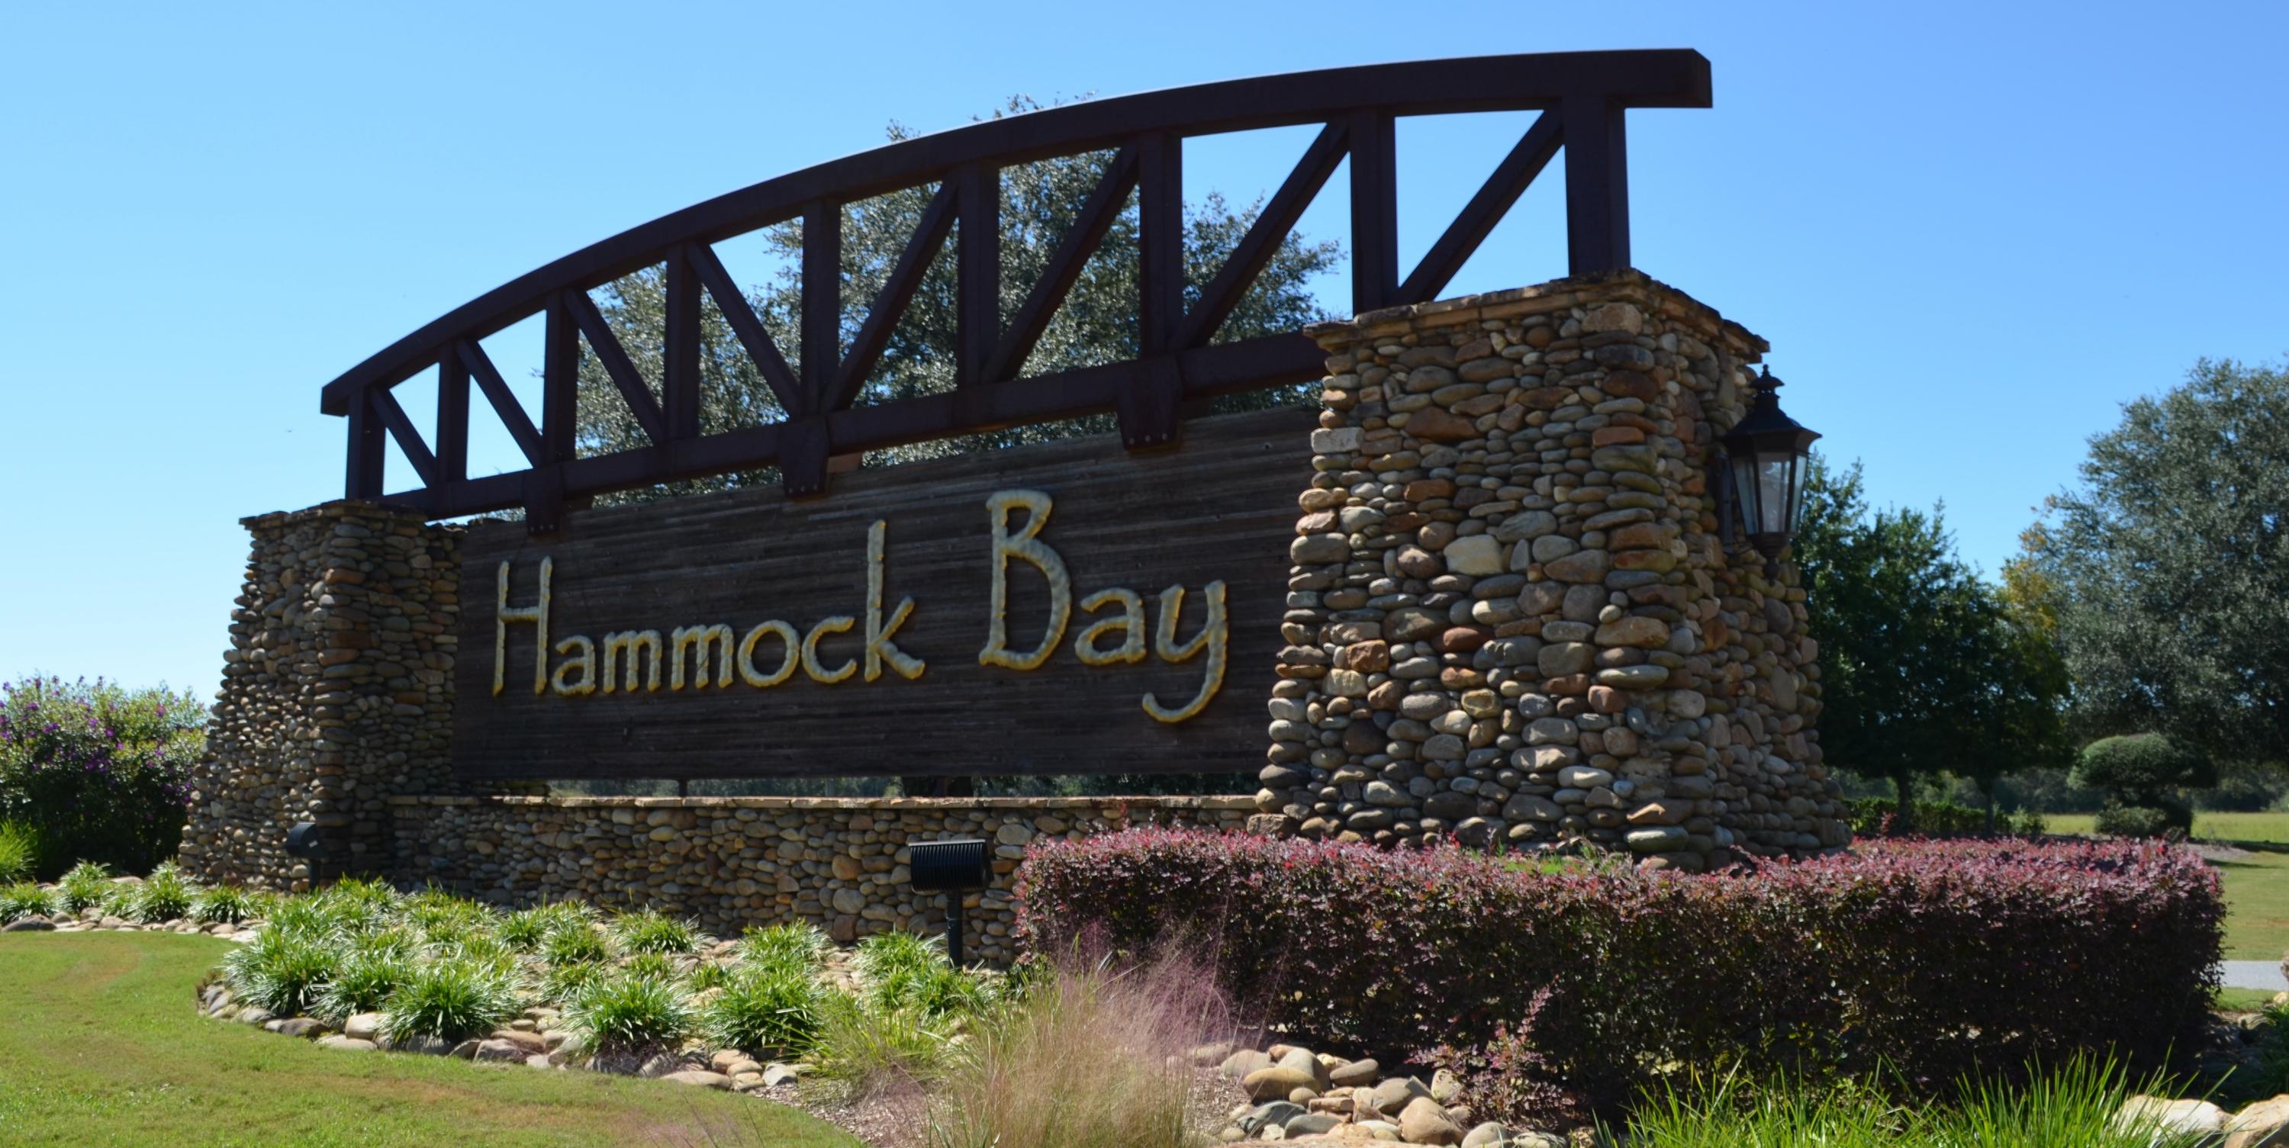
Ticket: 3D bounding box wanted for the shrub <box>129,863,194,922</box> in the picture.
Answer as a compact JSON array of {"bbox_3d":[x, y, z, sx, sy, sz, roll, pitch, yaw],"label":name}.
[{"bbox_3d":[-6.437,2.086,11.200,0.421,0.397,0.421,4,-8,-29],"label":"shrub"}]

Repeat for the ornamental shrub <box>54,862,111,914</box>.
[{"bbox_3d":[-7.317,2.167,11.800,0.382,0.357,0.382,5,-9,-31],"label":"ornamental shrub"}]

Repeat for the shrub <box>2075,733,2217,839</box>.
[{"bbox_3d":[23.384,4.966,40.000,3.299,2.546,3.134,-4,-9,30],"label":"shrub"}]

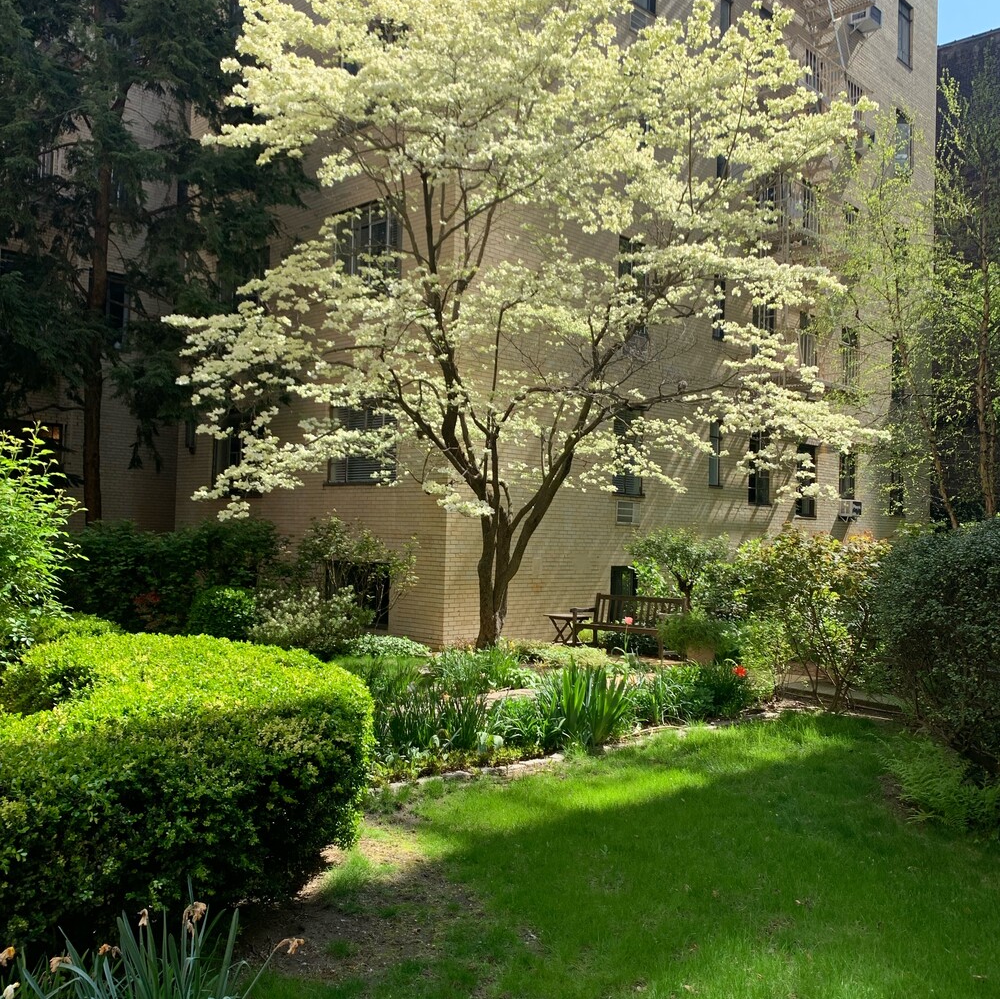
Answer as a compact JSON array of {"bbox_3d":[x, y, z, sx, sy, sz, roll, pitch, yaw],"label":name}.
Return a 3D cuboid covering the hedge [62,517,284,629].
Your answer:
[{"bbox_3d":[-5.619,1.214,16.800,3.700,1.750,1.500,2,-1,-9],"label":"hedge"}]

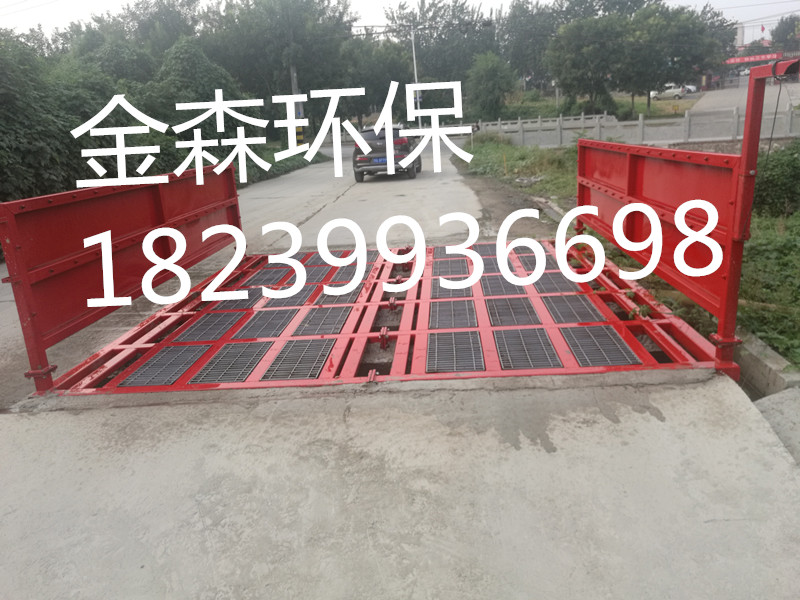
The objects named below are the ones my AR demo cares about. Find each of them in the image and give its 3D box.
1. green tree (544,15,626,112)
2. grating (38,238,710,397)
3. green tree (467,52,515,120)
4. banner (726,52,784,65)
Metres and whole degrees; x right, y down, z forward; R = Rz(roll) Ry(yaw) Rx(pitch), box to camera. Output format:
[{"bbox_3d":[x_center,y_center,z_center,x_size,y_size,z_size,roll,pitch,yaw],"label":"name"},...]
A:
[{"bbox_3d":[14.192,-18.115,48.000,5.600,6.900,5.400,1,17,16],"label":"green tree"},{"bbox_3d":[-0.037,0.020,4.766,3.481,0.200,3.395,-3,16,5],"label":"grating"},{"bbox_3d":[6.962,-16.385,48.000,3.500,5.000,3.400,-1,17,9],"label":"green tree"},{"bbox_3d":[47.153,-32.096,83.000,6.600,0.700,0.100,12,22,42],"label":"banner"}]

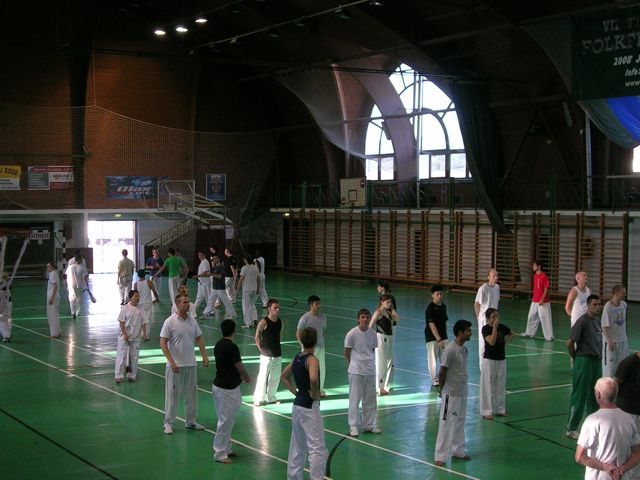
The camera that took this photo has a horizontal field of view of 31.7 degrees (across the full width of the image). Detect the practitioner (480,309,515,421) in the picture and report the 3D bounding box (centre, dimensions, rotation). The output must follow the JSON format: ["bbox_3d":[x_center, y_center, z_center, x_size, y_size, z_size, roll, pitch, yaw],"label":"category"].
[{"bbox_3d":[2.609,1.807,16.625,0.550,1.599,0.400,-1,2,-6],"label":"practitioner"}]

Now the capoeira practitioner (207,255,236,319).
[{"bbox_3d":[-2.753,1.287,31.365,0.850,1.686,0.550,0,2,6],"label":"capoeira practitioner"}]

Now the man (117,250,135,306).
[{"bbox_3d":[-6.072,1.156,35.300,0.540,1.718,0.380,-1,2,-7],"label":"man"}]

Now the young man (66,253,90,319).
[{"bbox_3d":[-6.806,1.287,31.615,0.580,1.720,0.420,0,2,-9],"label":"young man"}]

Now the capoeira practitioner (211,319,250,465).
[{"bbox_3d":[-1.105,1.843,13.871,0.400,1.750,0.460,-2,3,-44],"label":"capoeira practitioner"}]

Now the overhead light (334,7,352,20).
[{"bbox_3d":[0.730,-6.940,34.603,0.500,0.420,0.500,0,2,1],"label":"overhead light"}]

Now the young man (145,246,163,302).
[{"bbox_3d":[-5.169,1.065,35.162,0.570,1.740,0.420,-1,2,-13],"label":"young man"}]

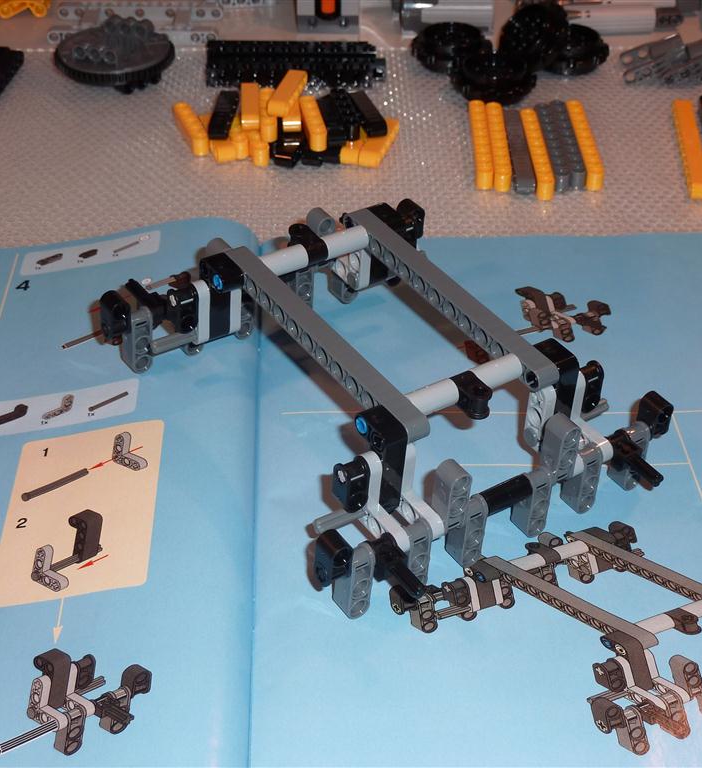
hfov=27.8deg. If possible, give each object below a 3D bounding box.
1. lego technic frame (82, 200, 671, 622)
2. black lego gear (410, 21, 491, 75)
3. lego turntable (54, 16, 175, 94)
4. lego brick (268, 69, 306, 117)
[{"bbox_3d":[0.008,-0.005,0.451,0.129,0.048,0.168,-20,45,-28],"label":"lego technic frame"},{"bbox_3d":[0.049,-0.166,0.702,0.040,0.015,0.040,-1,37,0],"label":"black lego gear"},{"bbox_3d":[-0.115,-0.161,0.688,0.059,0.024,0.059,-1,37,1],"label":"lego turntable"},{"bbox_3d":[-0.027,-0.133,0.645,0.008,0.007,0.040,6,34,10],"label":"lego brick"}]

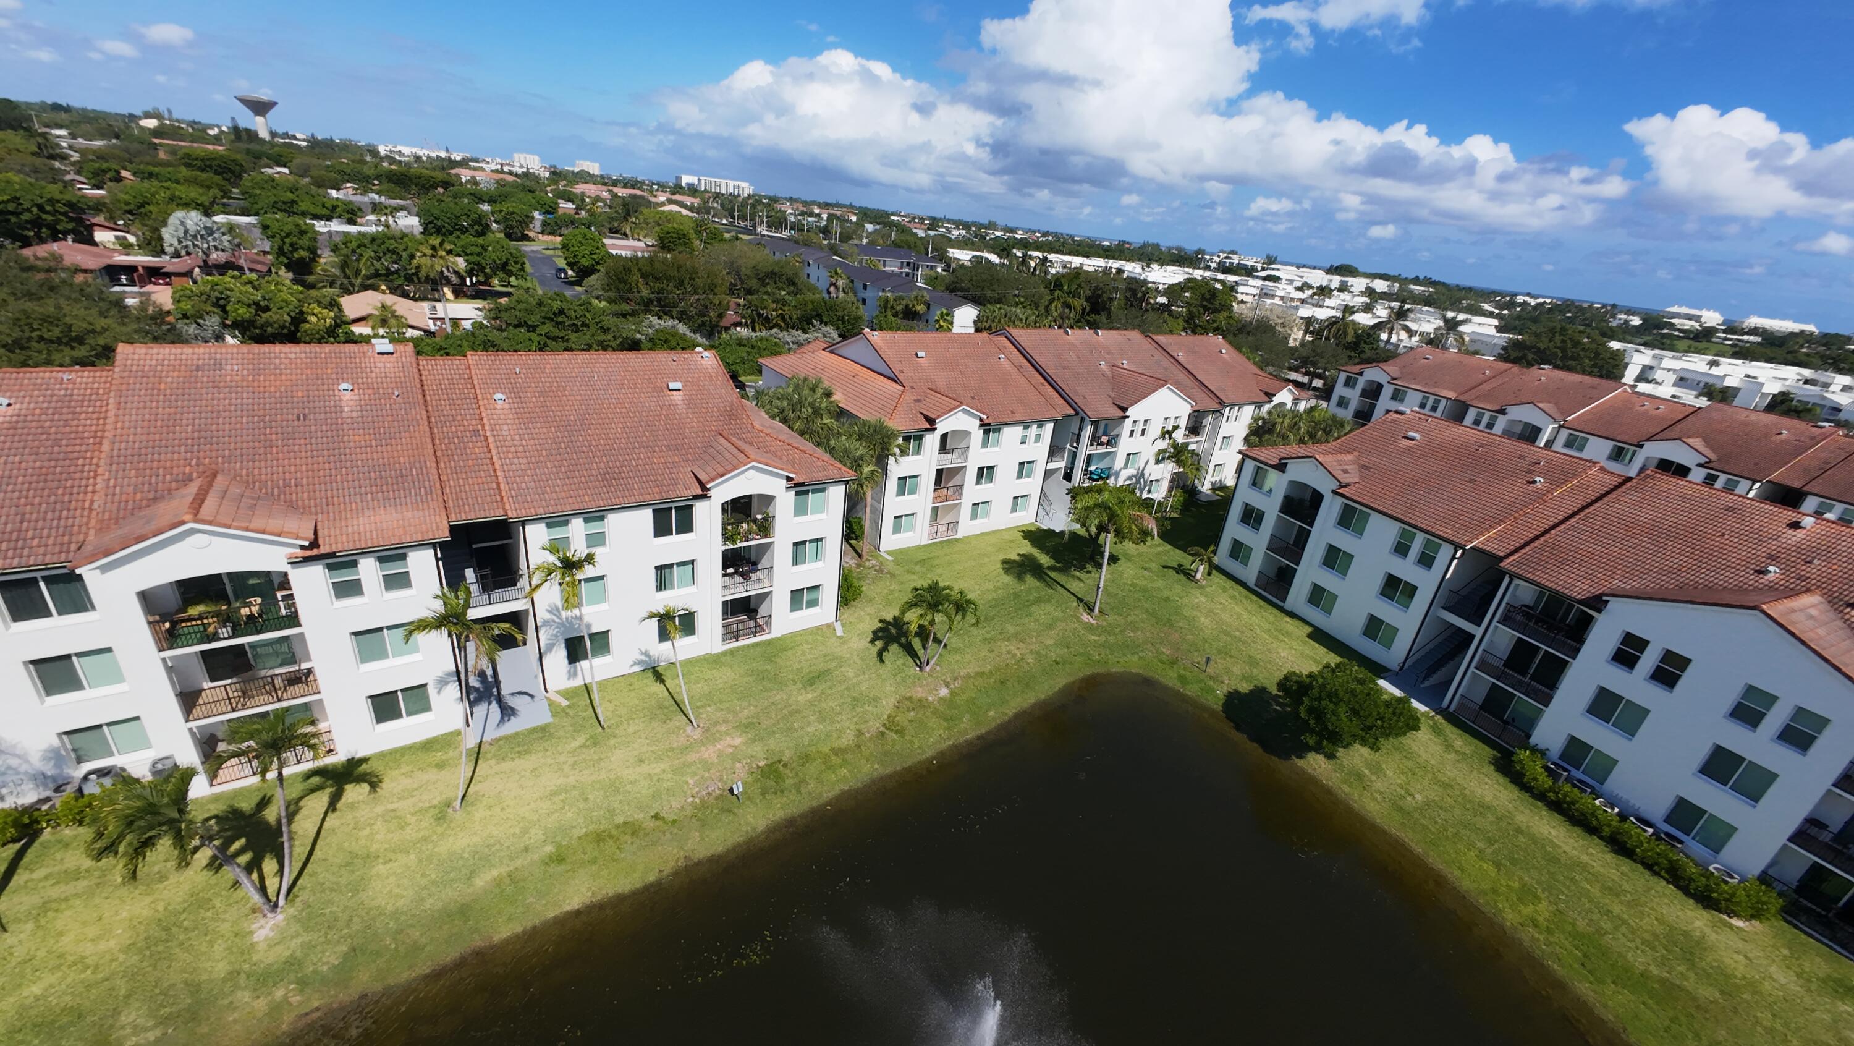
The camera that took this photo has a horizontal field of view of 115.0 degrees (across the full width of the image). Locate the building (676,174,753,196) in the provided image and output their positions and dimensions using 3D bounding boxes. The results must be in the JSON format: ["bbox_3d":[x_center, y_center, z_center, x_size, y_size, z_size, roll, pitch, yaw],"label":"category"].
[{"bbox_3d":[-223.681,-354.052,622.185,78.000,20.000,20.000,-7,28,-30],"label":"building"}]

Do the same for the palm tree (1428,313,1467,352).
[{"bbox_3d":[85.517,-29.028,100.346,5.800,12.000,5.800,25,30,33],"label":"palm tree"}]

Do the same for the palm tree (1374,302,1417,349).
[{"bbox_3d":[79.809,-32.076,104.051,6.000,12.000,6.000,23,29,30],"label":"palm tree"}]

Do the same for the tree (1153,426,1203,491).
[{"bbox_3d":[21.843,-4.746,52.849,4.100,8.000,4.000,17,26,21],"label":"tree"}]

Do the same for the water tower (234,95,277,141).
[{"bbox_3d":[-511.526,-304.359,456.297,23.000,42.000,23.000,-17,34,-42],"label":"water tower"}]

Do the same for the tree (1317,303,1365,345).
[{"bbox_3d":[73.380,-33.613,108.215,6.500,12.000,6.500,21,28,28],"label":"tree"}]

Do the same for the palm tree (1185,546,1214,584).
[{"bbox_3d":[18.810,2.820,40.783,2.000,2.500,2.000,19,27,25],"label":"palm tree"}]

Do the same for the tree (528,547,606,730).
[{"bbox_3d":[-14.264,5.009,23.972,2.900,9.000,3.100,-8,28,-31],"label":"tree"}]

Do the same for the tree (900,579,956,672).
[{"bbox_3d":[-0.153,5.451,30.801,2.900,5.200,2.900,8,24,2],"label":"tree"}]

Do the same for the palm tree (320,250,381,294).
[{"bbox_3d":[-77.205,-32.526,80.233,6.300,8.000,6.300,-15,33,-40],"label":"palm tree"}]

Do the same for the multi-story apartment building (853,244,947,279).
[{"bbox_3d":[-8.018,-73.152,167.551,26.000,9.000,11.000,-6,27,-27],"label":"multi-story apartment building"}]

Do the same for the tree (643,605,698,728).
[{"bbox_3d":[-10.613,5.913,24.448,2.100,5.000,2.000,-5,27,-24],"label":"tree"}]

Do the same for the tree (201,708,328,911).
[{"bbox_3d":[-18.925,8.215,17.106,2.500,5.300,2.500,22,28,29],"label":"tree"}]

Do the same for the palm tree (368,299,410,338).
[{"bbox_3d":[-61.075,-22.562,67.800,3.700,5.600,3.700,-14,32,-38],"label":"palm tree"}]

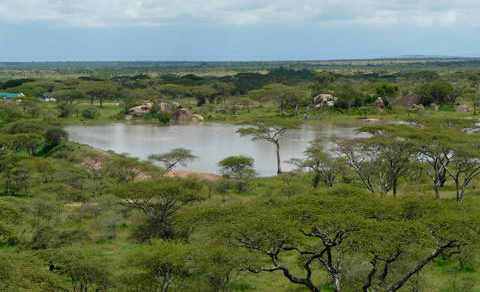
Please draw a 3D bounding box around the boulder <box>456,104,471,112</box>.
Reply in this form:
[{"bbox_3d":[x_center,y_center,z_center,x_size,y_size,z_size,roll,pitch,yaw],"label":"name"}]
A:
[{"bbox_3d":[71.543,-12.035,470.447,4.460,2.500,3.570,0,3,9],"label":"boulder"}]

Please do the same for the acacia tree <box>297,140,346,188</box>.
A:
[{"bbox_3d":[10.761,2.446,194.103,6.610,6.350,5.950,0,3,3],"label":"acacia tree"}]

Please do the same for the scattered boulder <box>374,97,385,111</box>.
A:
[{"bbox_3d":[41.476,-12.636,437.000,2.940,4.080,3.000,0,3,0],"label":"scattered boulder"}]

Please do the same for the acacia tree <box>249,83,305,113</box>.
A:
[{"bbox_3d":[11.787,-15.676,475.145,18.110,9.700,14.490,0,3,1],"label":"acacia tree"}]

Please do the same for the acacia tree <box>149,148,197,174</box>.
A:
[{"bbox_3d":[-9.774,2.243,212.561,6.950,3.770,6.250,0,3,-3],"label":"acacia tree"}]

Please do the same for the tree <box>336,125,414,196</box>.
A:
[{"bbox_3d":[16.820,1.806,182.379,9.690,8.950,8.720,0,3,5],"label":"tree"}]

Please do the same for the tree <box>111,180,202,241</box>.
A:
[{"bbox_3d":[-7.809,5.998,138.751,8.510,5.880,8.080,0,3,-3],"label":"tree"}]

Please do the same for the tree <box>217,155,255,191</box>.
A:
[{"bbox_3d":[-0.336,3.458,191.674,4.960,4.710,4.710,0,3,0],"label":"tree"}]

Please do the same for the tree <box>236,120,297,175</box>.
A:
[{"bbox_3d":[4.069,0.079,218.145,9.210,8.330,8.290,0,3,1],"label":"tree"}]

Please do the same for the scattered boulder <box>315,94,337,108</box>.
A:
[{"bbox_3d":[29.978,-15.654,515.370,7.670,4.810,6.140,0,3,3],"label":"scattered boulder"}]

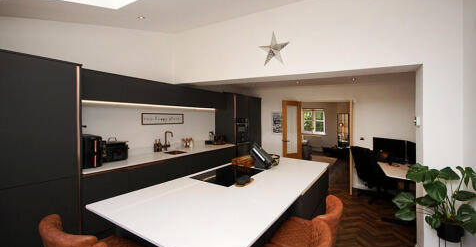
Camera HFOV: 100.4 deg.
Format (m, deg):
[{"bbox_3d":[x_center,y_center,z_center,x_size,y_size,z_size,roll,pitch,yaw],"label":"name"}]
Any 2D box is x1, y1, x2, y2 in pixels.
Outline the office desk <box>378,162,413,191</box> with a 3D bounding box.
[{"bbox_3d":[2.724,1.086,3.198,0.700,0.720,1.400,0,0,29],"label":"office desk"}]

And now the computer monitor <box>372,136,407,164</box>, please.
[{"bbox_3d":[2.790,0.490,3.627,0.160,0.410,0.610,-1,0,-13],"label":"computer monitor"}]

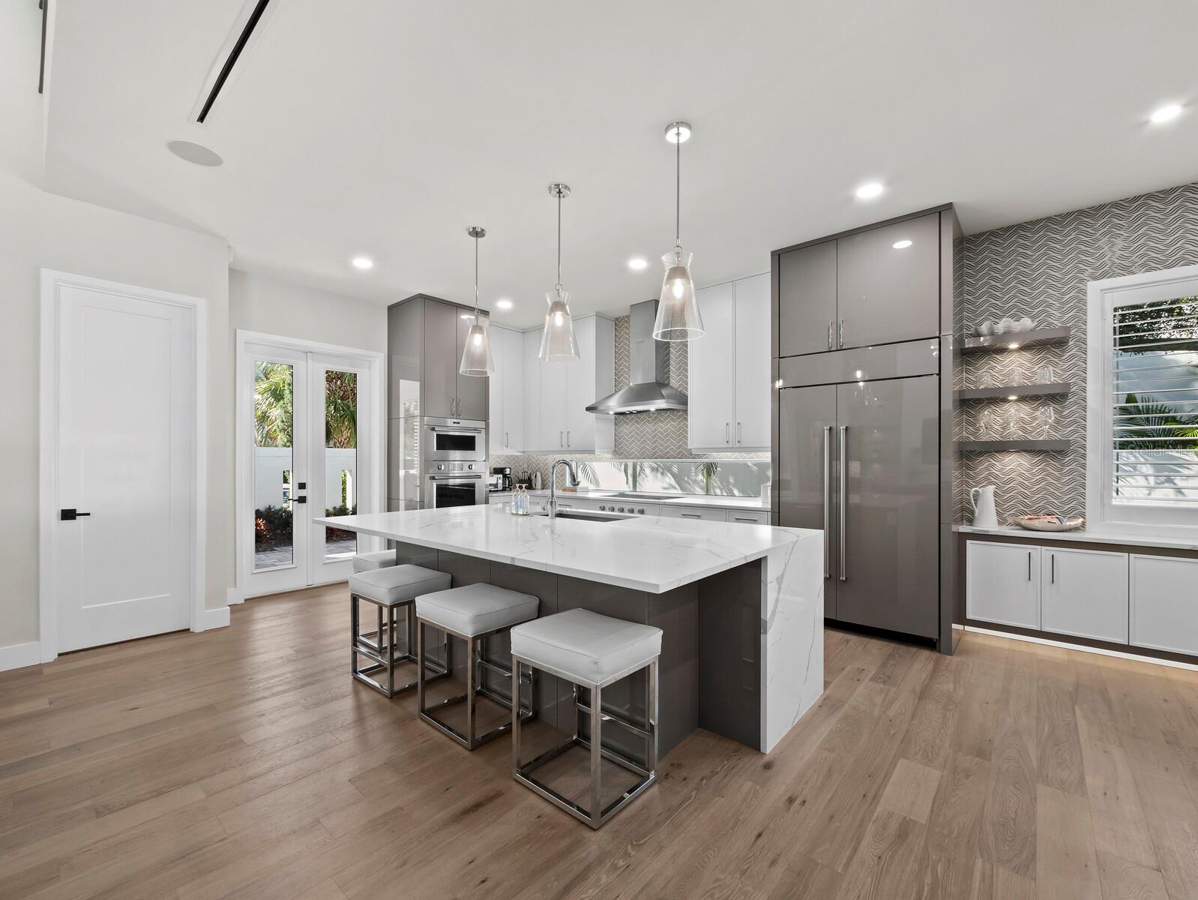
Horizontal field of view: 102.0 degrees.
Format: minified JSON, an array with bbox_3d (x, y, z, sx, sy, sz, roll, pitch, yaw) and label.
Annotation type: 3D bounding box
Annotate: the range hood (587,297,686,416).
[{"bbox_3d":[0.476,-1.013,5.421,1.075,1.220,0.610,0,-1,40],"label":"range hood"}]

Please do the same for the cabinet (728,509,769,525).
[{"bbox_3d":[1.530,0.939,4.467,0.460,0.840,0.600,-1,-1,41],"label":"cabinet"}]

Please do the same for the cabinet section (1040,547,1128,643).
[{"bbox_3d":[3.110,0.923,3.107,0.400,0.565,0.025,0,-1,40],"label":"cabinet section"}]

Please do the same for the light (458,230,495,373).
[{"bbox_3d":[-0.912,-1.107,3.606,0.262,1.063,0.262,0,0,0],"label":"light"}]

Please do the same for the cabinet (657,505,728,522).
[{"bbox_3d":[1.075,0.925,4.850,0.715,0.815,0.600,0,-1,40],"label":"cabinet"}]

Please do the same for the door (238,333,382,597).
[{"bbox_3d":[-2.928,0.144,5.058,0.110,2.500,1.410,0,-1,40],"label":"door"}]

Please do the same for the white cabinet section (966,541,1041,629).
[{"bbox_3d":[2.826,0.937,3.398,0.400,0.565,0.025,-1,-1,41],"label":"white cabinet section"}]

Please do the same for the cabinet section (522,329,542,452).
[{"bbox_3d":[-0.779,-0.774,6.577,0.357,1.601,0.350,-1,-1,40],"label":"cabinet section"}]

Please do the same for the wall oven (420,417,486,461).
[{"bbox_3d":[-1.760,-0.105,5.525,0.550,0.467,0.770,0,-1,40],"label":"wall oven"}]

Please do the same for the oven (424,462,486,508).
[{"bbox_3d":[-1.775,0.476,5.504,0.580,0.720,0.775,-1,-1,41],"label":"oven"}]

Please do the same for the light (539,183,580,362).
[{"bbox_3d":[-0.245,-1.112,3.041,0.262,1.063,0.262,0,0,0],"label":"light"}]

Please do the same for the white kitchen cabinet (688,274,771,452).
[{"bbox_3d":[1.394,-0.792,4.776,0.950,1.625,0.350,-1,-1,41],"label":"white kitchen cabinet"}]

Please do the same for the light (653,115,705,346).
[{"bbox_3d":[0.406,-1.117,2.484,0.262,1.063,0.262,0,0,0],"label":"light"}]

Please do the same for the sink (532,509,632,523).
[{"bbox_3d":[-0.096,0.593,3.393,0.690,0.230,0.410,-1,-1,41],"label":"sink"}]

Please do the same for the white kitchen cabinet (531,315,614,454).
[{"bbox_3d":[-0.342,-0.760,6.187,1.060,1.630,0.350,-1,-1,41],"label":"white kitchen cabinet"}]

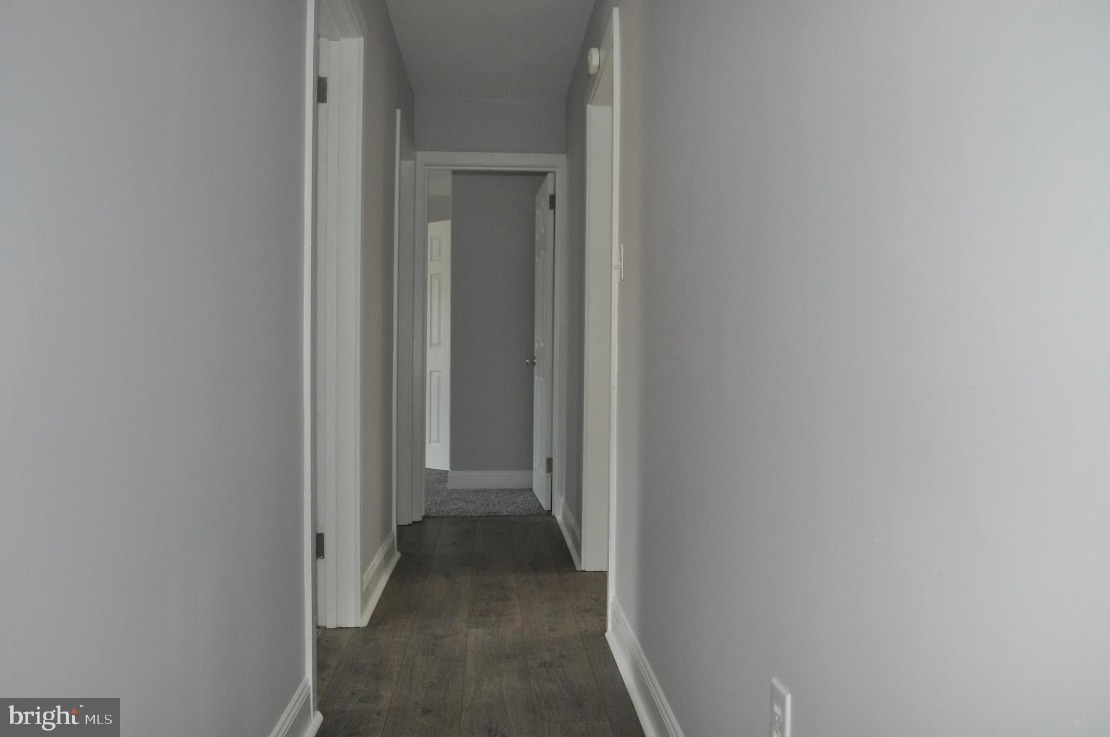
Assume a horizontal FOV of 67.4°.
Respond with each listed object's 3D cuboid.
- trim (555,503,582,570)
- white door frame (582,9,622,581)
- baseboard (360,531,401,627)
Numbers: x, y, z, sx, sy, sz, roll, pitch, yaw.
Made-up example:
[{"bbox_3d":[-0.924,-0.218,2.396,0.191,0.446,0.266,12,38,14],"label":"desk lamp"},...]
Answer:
[{"bbox_3d":[0.067,0.810,4.279,0.038,0.135,1.240,0,1,-4],"label":"trim"},{"bbox_3d":[0.225,-0.161,3.238,0.141,2.105,0.895,0,1,-4],"label":"white door frame"},{"bbox_3d":[-0.709,0.815,3.411,0.043,0.133,1.070,0,1,-4],"label":"baseboard"}]

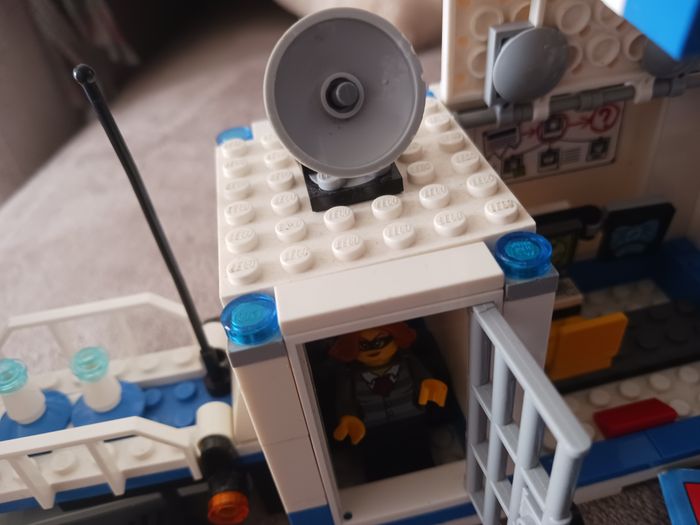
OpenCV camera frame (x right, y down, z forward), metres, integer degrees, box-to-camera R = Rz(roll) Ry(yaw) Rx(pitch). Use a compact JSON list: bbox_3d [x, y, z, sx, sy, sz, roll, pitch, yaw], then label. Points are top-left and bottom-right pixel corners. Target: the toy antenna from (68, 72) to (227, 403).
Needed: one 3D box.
[{"bbox_3d":[-0.037,0.001,0.112,0.007,0.078,0.007,-13,39,-4],"label":"toy antenna"}]

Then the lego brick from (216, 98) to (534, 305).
[{"bbox_3d":[0.000,-0.014,0.100,0.048,0.005,0.048,-13,39,-4],"label":"lego brick"}]

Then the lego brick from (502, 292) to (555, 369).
[{"bbox_3d":[0.027,0.010,0.090,0.008,0.020,0.010,-13,39,-4],"label":"lego brick"}]

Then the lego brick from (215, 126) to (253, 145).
[{"bbox_3d":[-0.025,-0.026,0.121,0.008,0.003,0.008,-13,39,-4],"label":"lego brick"}]

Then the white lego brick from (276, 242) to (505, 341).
[{"bbox_3d":[0.006,0.004,0.079,0.032,0.003,0.008,-13,39,-4],"label":"white lego brick"}]

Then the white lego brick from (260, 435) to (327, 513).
[{"bbox_3d":[-0.010,0.034,0.100,0.008,0.020,0.010,-13,39,-4],"label":"white lego brick"}]

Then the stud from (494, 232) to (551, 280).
[{"bbox_3d":[0.025,-0.001,0.080,0.008,0.003,0.008,-6,39,5],"label":"stud"}]

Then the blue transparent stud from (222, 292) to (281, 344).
[{"bbox_3d":[-0.014,0.008,0.078,0.008,0.003,0.008,-13,39,-4],"label":"blue transparent stud"}]

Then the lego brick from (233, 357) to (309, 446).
[{"bbox_3d":[-0.012,0.019,0.087,0.008,0.020,0.010,-13,39,-4],"label":"lego brick"}]

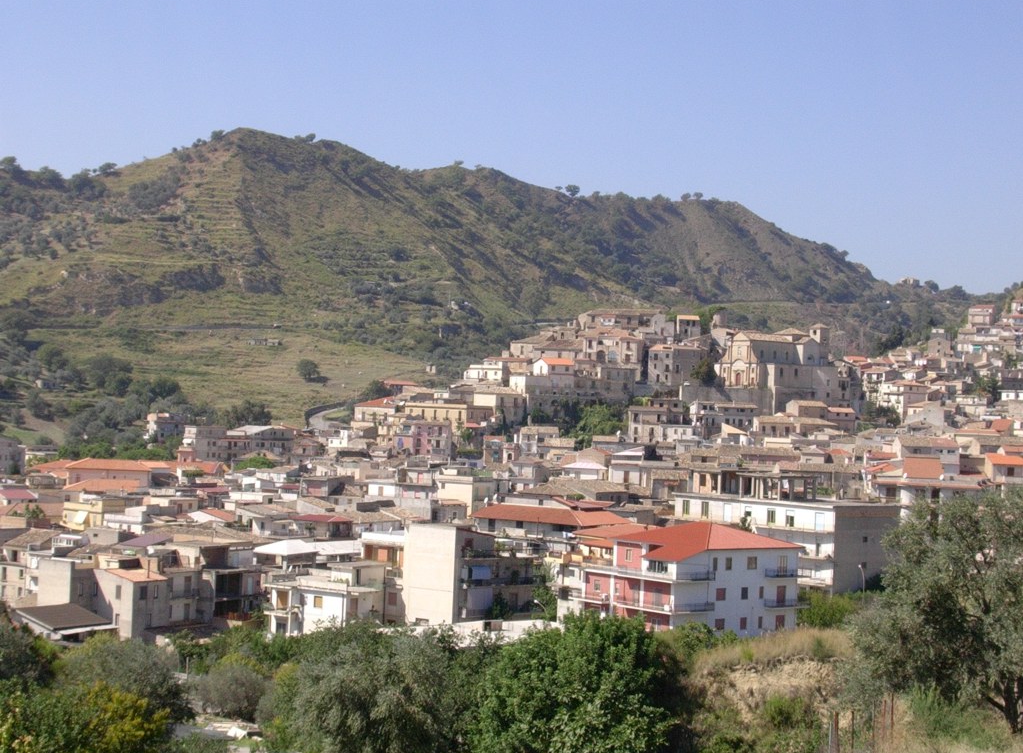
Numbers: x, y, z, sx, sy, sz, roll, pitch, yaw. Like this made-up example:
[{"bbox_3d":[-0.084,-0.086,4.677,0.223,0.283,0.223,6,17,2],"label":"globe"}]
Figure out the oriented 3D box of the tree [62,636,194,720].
[{"bbox_3d":[-27.650,21.900,133.000,9.430,6.640,9.430,2,-1,0],"label":"tree"}]

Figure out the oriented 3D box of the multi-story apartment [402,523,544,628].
[{"bbox_3d":[-4.320,22.700,217.250,8.440,10.990,14.490,1,-2,44],"label":"multi-story apartment"}]

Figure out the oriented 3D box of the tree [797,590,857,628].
[{"bbox_3d":[34.860,25.890,206.000,6.640,4.420,6.000,2,-1,0],"label":"tree"}]

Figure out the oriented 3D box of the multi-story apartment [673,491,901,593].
[{"bbox_3d":[35.380,21.980,241.620,11.870,11.950,29.710,3,-1,-36],"label":"multi-story apartment"}]

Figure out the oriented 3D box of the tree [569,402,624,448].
[{"bbox_3d":[21.090,12.160,462.000,13.900,11.410,12.500,2,-1,0],"label":"tree"}]

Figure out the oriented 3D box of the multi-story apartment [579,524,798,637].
[{"bbox_3d":[19.350,21.790,204.190,18.590,11.750,16.240,3,-1,-37],"label":"multi-story apartment"}]

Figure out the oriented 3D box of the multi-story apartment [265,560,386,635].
[{"bbox_3d":[-20.760,25.170,209.650,12.350,8.390,7.030,1,-1,38],"label":"multi-story apartment"}]

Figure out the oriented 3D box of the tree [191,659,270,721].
[{"bbox_3d":[-21.210,23.650,140.000,5.570,4.730,5.570,2,-1,0],"label":"tree"}]

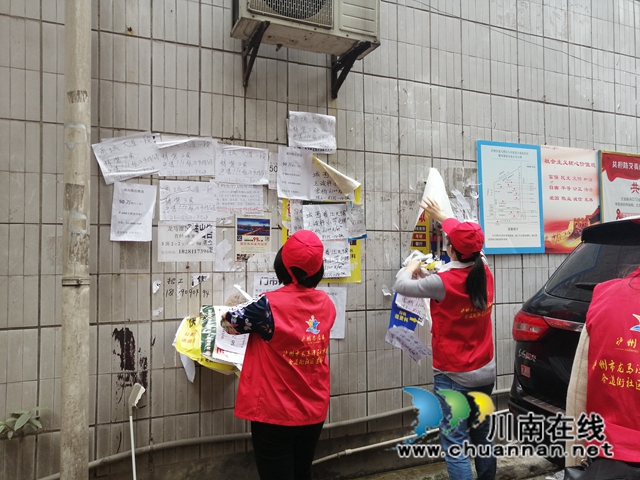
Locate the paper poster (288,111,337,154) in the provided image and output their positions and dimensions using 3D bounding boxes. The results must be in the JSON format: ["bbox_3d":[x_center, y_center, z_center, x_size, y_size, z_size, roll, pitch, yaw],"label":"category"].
[{"bbox_3d":[-0.038,-0.639,2.953,0.298,0.214,0.020,1,-3,-23],"label":"paper poster"}]

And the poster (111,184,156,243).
[{"bbox_3d":[-0.949,-0.144,2.541,0.212,0.300,0.020,4,-4,-23],"label":"poster"}]

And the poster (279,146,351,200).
[{"bbox_3d":[-0.011,-0.392,2.963,0.485,0.298,0.040,1,-2,-24],"label":"poster"}]

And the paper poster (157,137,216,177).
[{"bbox_3d":[-0.703,-0.443,2.640,0.294,0.212,0.015,-4,0,-24],"label":"paper poster"}]

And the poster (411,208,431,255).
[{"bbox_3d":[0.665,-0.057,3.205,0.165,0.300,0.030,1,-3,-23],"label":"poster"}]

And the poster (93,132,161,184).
[{"bbox_3d":[-0.964,-0.417,2.521,0.305,0.208,0.015,-19,7,-24],"label":"poster"}]

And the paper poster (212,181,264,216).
[{"bbox_3d":[-0.452,-0.229,2.760,0.290,0.207,0.015,0,-2,-23],"label":"paper poster"}]

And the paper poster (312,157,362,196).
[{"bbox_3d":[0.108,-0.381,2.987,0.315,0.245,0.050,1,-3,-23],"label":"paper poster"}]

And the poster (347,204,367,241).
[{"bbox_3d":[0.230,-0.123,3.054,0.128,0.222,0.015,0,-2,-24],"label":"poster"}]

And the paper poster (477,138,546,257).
[{"bbox_3d":[1.384,-0.304,3.579,0.612,0.795,0.020,-1,-1,-24],"label":"paper poster"}]

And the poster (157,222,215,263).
[{"bbox_3d":[-0.696,0.008,2.631,0.298,0.210,0.015,0,-2,-24],"label":"poster"}]

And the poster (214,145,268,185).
[{"bbox_3d":[-0.428,-0.415,2.764,0.300,0.206,0.015,0,-2,-24],"label":"poster"}]

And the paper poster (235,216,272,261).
[{"bbox_3d":[-0.369,-0.019,2.787,0.210,0.275,0.015,1,-3,-23],"label":"paper poster"}]

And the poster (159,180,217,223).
[{"bbox_3d":[-0.691,-0.205,2.639,0.296,0.210,0.015,0,-2,-24],"label":"poster"}]

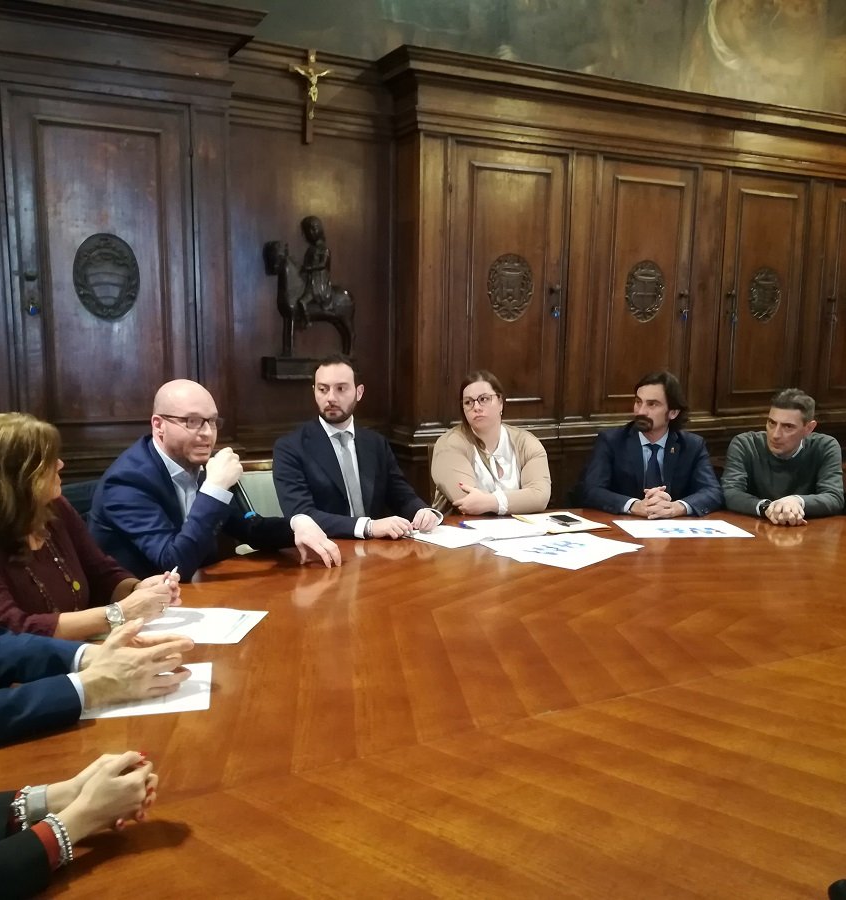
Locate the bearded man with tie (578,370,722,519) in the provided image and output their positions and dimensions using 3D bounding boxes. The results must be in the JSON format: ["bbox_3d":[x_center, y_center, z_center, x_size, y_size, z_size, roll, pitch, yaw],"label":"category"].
[{"bbox_3d":[0.882,0.332,3.568,0.560,1.270,0.780,1,7,7],"label":"bearded man with tie"}]

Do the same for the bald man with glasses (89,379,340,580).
[{"bbox_3d":[-0.681,0.439,2.633,0.750,1.280,0.600,7,10,41],"label":"bald man with glasses"}]

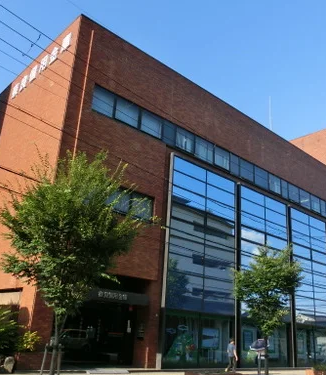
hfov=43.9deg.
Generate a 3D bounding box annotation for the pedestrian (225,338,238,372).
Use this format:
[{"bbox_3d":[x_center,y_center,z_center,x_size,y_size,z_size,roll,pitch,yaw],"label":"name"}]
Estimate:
[{"bbox_3d":[3.698,9.009,21.736,0.580,1.670,0.500,20,-25,-39],"label":"pedestrian"}]

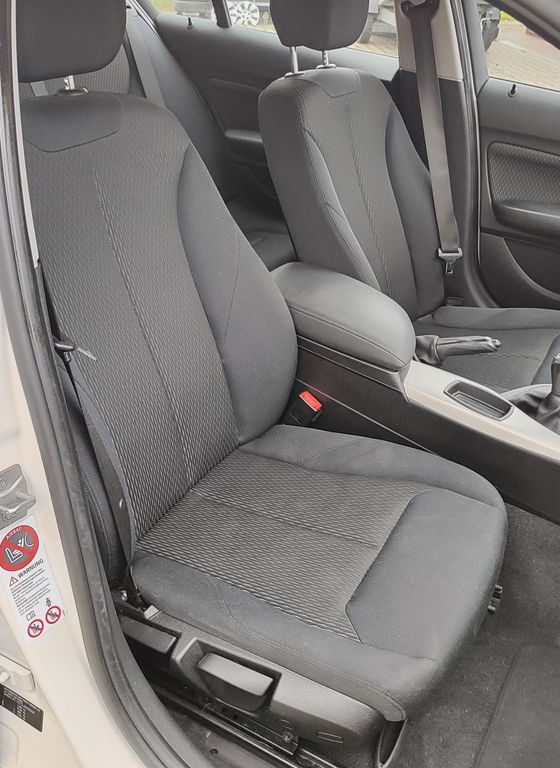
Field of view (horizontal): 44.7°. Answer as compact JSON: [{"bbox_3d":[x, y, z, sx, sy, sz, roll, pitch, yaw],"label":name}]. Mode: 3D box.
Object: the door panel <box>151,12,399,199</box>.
[{"bbox_3d":[-0.041,-0.667,1.974,0.810,0.645,0.150,22,38,23],"label":"door panel"}]

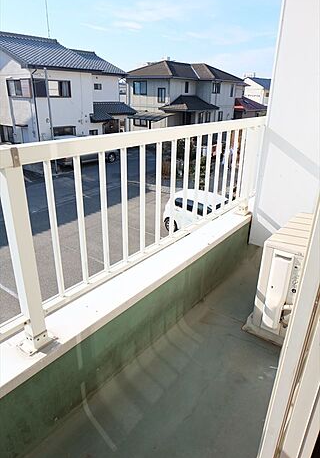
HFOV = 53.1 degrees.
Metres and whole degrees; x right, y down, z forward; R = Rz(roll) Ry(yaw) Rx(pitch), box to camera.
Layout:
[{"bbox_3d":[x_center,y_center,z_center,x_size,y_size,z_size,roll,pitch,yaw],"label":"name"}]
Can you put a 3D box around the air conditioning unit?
[{"bbox_3d":[0.836,0.286,1.981,0.314,0.603,0.677,17,28,33],"label":"air conditioning unit"}]

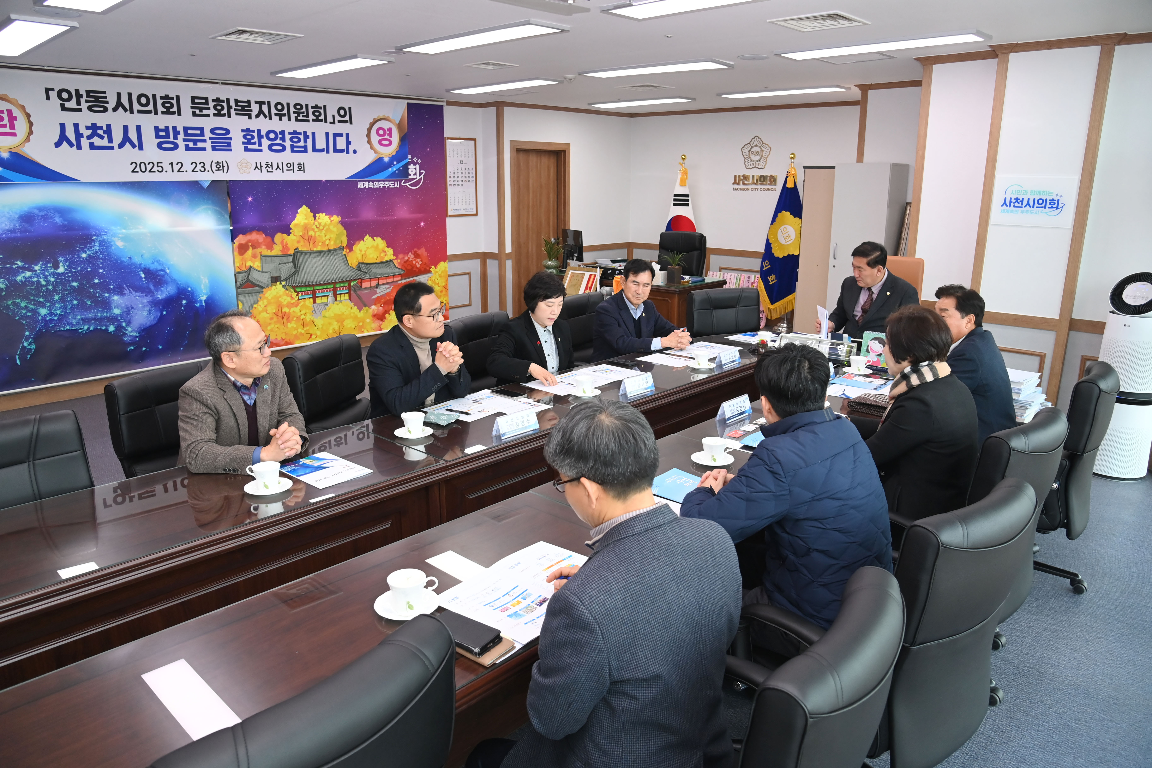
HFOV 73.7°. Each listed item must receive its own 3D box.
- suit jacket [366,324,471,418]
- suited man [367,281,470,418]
[{"bbox_3d":[-0.723,0.024,3.489,0.450,0.630,0.540,8,17,25],"label":"suit jacket"},{"bbox_3d":[-0.688,0.168,3.757,0.760,1.310,0.560,10,18,33],"label":"suited man"}]

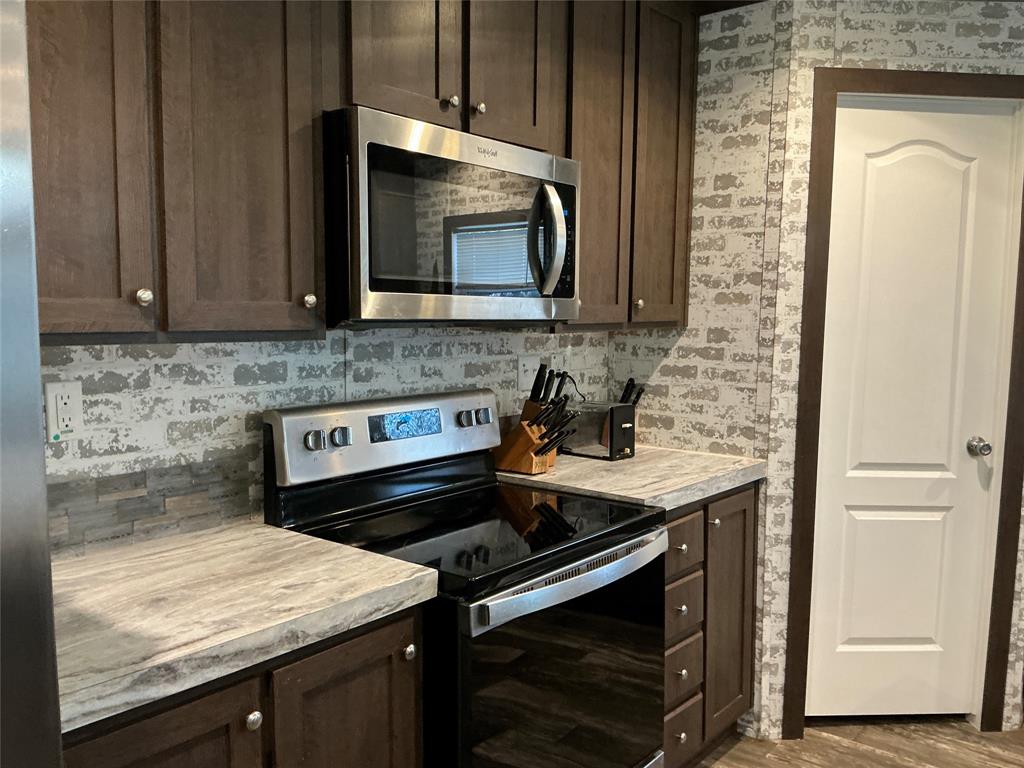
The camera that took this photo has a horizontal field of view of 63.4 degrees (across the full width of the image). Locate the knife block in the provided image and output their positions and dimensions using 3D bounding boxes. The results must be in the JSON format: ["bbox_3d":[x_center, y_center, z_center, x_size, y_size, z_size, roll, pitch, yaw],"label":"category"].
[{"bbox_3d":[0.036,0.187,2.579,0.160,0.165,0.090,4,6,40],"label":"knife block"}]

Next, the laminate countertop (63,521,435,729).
[{"bbox_3d":[-0.600,0.382,1.489,0.615,0.048,0.699,4,6,40],"label":"laminate countertop"}]

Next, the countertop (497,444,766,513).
[{"bbox_3d":[0.358,0.288,2.633,0.615,0.048,0.774,4,6,40],"label":"countertop"}]

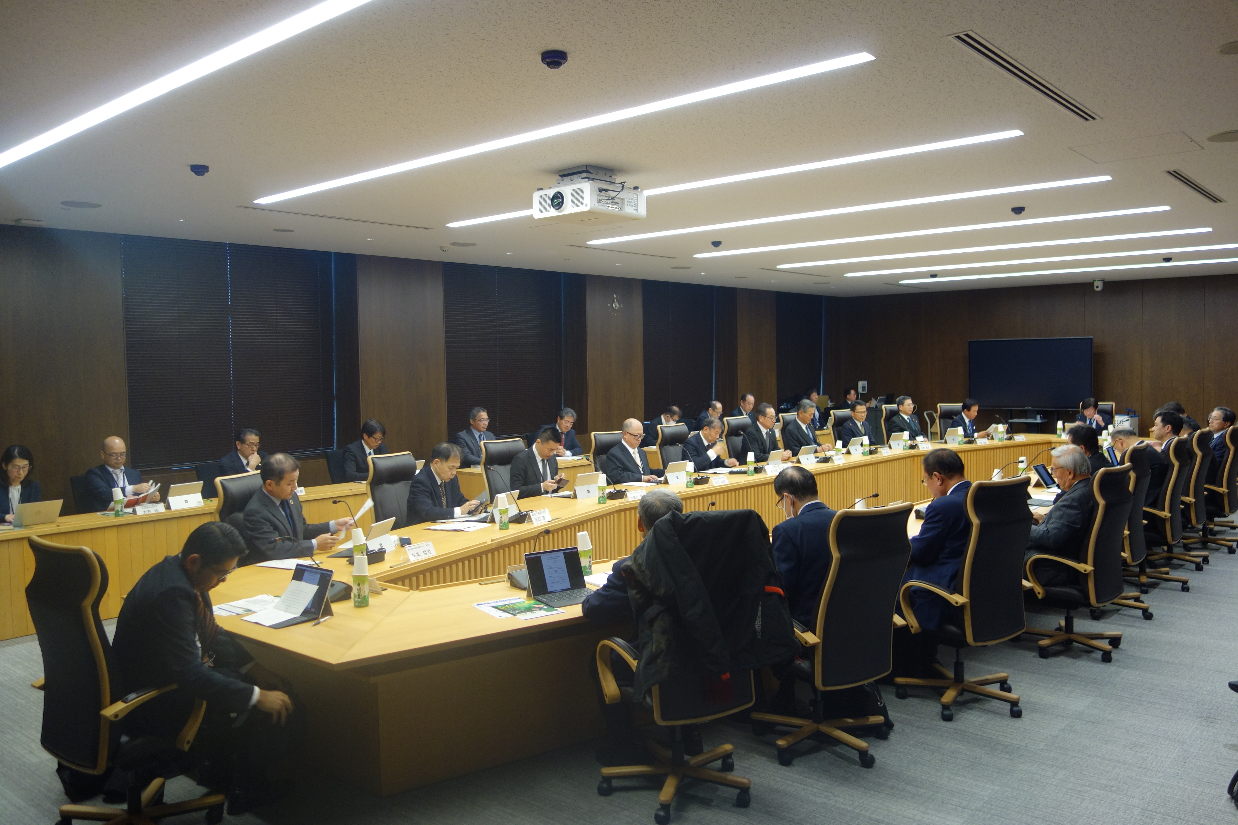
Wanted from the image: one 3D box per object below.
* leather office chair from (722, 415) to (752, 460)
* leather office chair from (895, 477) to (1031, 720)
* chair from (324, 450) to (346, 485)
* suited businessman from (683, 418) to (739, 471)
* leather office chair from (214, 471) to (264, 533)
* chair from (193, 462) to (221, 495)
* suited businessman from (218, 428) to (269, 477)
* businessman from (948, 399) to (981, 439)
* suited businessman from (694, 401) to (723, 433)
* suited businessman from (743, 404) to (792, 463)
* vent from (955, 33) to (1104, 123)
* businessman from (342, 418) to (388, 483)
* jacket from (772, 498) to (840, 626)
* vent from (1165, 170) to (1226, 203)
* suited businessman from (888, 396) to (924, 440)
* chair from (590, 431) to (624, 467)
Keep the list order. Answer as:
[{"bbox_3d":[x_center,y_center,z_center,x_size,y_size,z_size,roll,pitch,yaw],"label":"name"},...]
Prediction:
[{"bbox_3d":[1.557,0.633,10.675,0.680,1.145,0.640,2,4,41],"label":"leather office chair"},{"bbox_3d":[1.790,0.923,5.003,0.640,1.190,0.660,-3,4,-33],"label":"leather office chair"},{"bbox_3d":[-2.504,0.865,9.564,0.560,0.960,0.600,-4,4,-43],"label":"chair"},{"bbox_3d":[0.956,0.674,9.829,0.760,1.230,0.520,2,4,41],"label":"suited businessman"},{"bbox_3d":[-2.040,0.953,5.802,0.670,1.150,0.650,0,3,15],"label":"leather office chair"},{"bbox_3d":[-3.371,0.934,8.627,0.580,0.930,0.550,1,3,33],"label":"chair"},{"bbox_3d":[-3.166,0.778,8.357,0.740,1.270,0.520,2,4,41],"label":"suited businessman"},{"bbox_3d":[4.962,0.424,13.166,0.560,1.215,0.800,-3,4,-31],"label":"businessman"},{"bbox_3d":[1.433,0.442,13.654,0.780,1.270,0.520,2,4,41],"label":"suited businessman"},{"bbox_3d":[1.728,0.563,10.442,0.560,1.305,0.800,-4,4,-43],"label":"suited businessman"},{"bbox_3d":[1.847,-1.450,4.249,0.092,0.030,1.800,2,4,41],"label":"vent"},{"bbox_3d":[-2.358,0.708,9.295,0.740,1.290,0.520,2,4,39],"label":"businessman"},{"bbox_3d":[0.860,0.752,4.555,0.520,0.660,0.480,-3,3,-29],"label":"jacket"},{"bbox_3d":[4.159,-1.625,6.909,0.100,0.030,1.780,2,4,41],"label":"vent"},{"bbox_3d":[4.081,0.429,13.368,0.520,1.290,0.720,-3,4,-35],"label":"suited businessman"},{"bbox_3d":[0.165,0.752,8.895,0.680,1.130,0.640,2,4,41],"label":"chair"}]

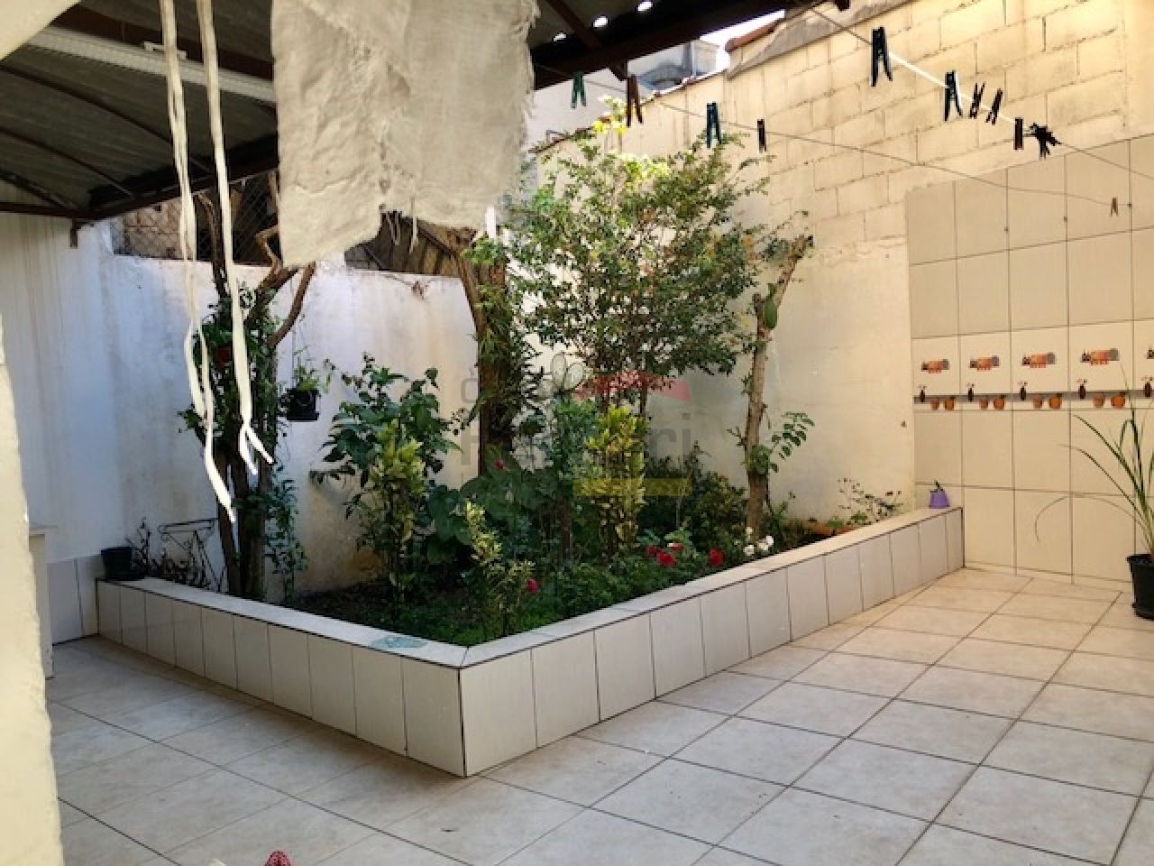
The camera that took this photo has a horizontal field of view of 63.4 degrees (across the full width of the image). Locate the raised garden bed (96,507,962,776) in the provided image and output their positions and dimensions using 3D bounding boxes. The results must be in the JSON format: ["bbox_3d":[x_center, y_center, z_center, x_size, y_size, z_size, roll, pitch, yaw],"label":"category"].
[{"bbox_3d":[-0.205,0.832,5.570,3.780,0.360,3.280,-5,4,-43],"label":"raised garden bed"}]

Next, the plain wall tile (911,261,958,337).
[{"bbox_3d":[2.189,-0.825,5.743,0.015,0.456,0.323,-6,5,-36],"label":"plain wall tile"}]

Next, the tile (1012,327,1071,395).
[{"bbox_3d":[2.618,-0.394,5.279,0.012,0.395,0.320,-5,3,-37],"label":"tile"}]

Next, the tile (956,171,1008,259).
[{"bbox_3d":[2.384,-1.286,5.497,0.012,0.462,0.320,-5,3,-37],"label":"tile"}]

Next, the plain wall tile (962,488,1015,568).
[{"bbox_3d":[2.465,0.555,5.572,0.015,0.456,0.323,-6,5,-36],"label":"plain wall tile"}]

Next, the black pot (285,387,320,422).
[{"bbox_3d":[-1.485,-0.151,5.050,0.180,0.180,0.180,-3,4,0],"label":"black pot"}]

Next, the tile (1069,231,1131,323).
[{"bbox_3d":[2.794,-0.818,5.000,0.012,0.462,0.320,-5,3,-37],"label":"tile"}]

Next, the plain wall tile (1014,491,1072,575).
[{"bbox_3d":[2.662,0.562,5.323,0.012,0.462,0.320,-5,3,-37],"label":"plain wall tile"}]

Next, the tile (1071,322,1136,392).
[{"bbox_3d":[2.813,-0.390,5.020,0.012,0.395,0.320,-5,3,-37],"label":"tile"}]

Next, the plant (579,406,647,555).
[{"bbox_3d":[0.194,0.261,4.950,0.360,0.820,0.360,-4,4,0],"label":"plant"}]

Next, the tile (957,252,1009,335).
[{"bbox_3d":[2.382,-0.819,5.481,0.015,0.456,0.323,-6,5,-36],"label":"tile"}]

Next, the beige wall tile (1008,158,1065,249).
[{"bbox_3d":[2.547,-1.271,5.188,0.015,0.456,0.323,-6,5,-36],"label":"beige wall tile"}]

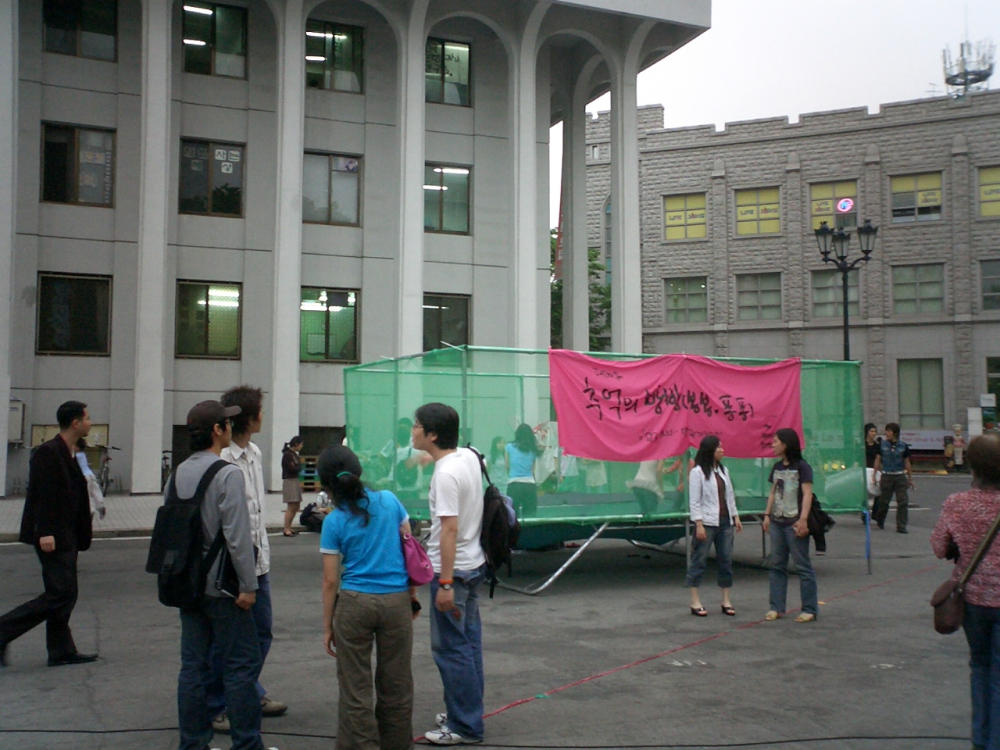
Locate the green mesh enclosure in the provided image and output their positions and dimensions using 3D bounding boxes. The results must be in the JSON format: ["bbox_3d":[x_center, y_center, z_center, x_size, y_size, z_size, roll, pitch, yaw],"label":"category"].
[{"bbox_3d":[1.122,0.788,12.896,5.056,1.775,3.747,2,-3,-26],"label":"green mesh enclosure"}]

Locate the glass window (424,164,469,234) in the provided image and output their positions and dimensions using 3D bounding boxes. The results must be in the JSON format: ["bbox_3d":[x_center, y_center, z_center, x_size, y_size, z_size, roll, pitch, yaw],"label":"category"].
[{"bbox_3d":[-1.524,-4.874,29.506,1.579,1.962,0.150,2,-4,-22],"label":"glass window"}]

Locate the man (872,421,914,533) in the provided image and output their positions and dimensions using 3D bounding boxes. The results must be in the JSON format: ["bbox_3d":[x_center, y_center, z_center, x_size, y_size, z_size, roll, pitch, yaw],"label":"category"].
[{"bbox_3d":[6.339,1.637,17.269,0.580,1.770,0.420,0,-4,9],"label":"man"}]

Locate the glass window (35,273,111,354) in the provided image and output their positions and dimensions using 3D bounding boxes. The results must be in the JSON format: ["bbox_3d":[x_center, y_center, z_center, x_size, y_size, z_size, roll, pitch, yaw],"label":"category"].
[{"bbox_3d":[-9.671,-1.368,24.307,1.565,1.882,0.150,1,-3,-23],"label":"glass window"}]

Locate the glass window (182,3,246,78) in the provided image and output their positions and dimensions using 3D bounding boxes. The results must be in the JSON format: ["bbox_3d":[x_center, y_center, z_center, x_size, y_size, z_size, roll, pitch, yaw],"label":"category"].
[{"bbox_3d":[-6.878,-8.105,25.878,1.521,1.814,0.150,1,-3,-23],"label":"glass window"}]

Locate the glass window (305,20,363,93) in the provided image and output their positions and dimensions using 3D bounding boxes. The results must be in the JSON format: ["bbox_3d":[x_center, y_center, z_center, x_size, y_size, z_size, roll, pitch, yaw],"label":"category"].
[{"bbox_3d":[-4.416,-8.492,28.530,1.601,1.848,0.150,2,-4,-22],"label":"glass window"}]

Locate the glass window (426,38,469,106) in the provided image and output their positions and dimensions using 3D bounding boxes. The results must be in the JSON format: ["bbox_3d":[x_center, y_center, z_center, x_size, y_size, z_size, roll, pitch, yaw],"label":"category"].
[{"bbox_3d":[-1.477,-7.994,28.218,1.521,1.772,0.150,1,-3,-23],"label":"glass window"}]

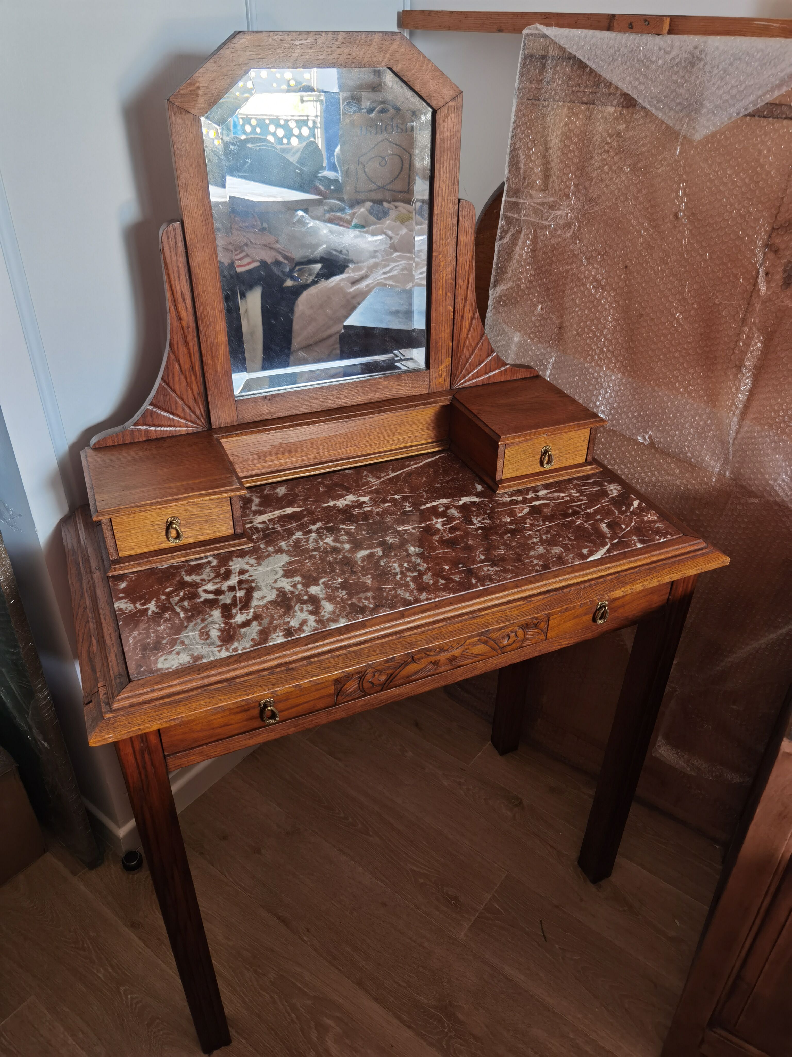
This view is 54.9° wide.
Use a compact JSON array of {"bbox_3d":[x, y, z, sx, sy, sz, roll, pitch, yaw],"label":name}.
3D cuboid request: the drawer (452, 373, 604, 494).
[{"bbox_3d":[0.194,-0.156,1.201,0.185,0.086,0.197,-12,35,-20],"label":"drawer"}]

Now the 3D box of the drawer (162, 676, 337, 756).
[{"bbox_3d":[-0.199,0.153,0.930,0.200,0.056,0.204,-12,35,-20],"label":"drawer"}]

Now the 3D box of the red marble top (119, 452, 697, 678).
[{"bbox_3d":[-0.010,0.003,1.046,0.725,0.020,0.352,-12,35,-20],"label":"red marble top"}]

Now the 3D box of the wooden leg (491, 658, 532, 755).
[{"bbox_3d":[0.251,0.176,1.506,0.046,0.727,0.045,-12,35,-20],"label":"wooden leg"}]

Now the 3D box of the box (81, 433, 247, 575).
[{"bbox_3d":[-0.307,-0.046,1.014,0.185,0.086,0.197,-12,35,-20],"label":"box"}]

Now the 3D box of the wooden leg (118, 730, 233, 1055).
[{"bbox_3d":[-0.284,0.489,1.003,0.046,0.727,0.046,-12,35,-20],"label":"wooden leg"}]

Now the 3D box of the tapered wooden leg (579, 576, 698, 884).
[{"bbox_3d":[0.384,0.341,1.253,0.046,0.727,0.046,-12,35,-20],"label":"tapered wooden leg"}]

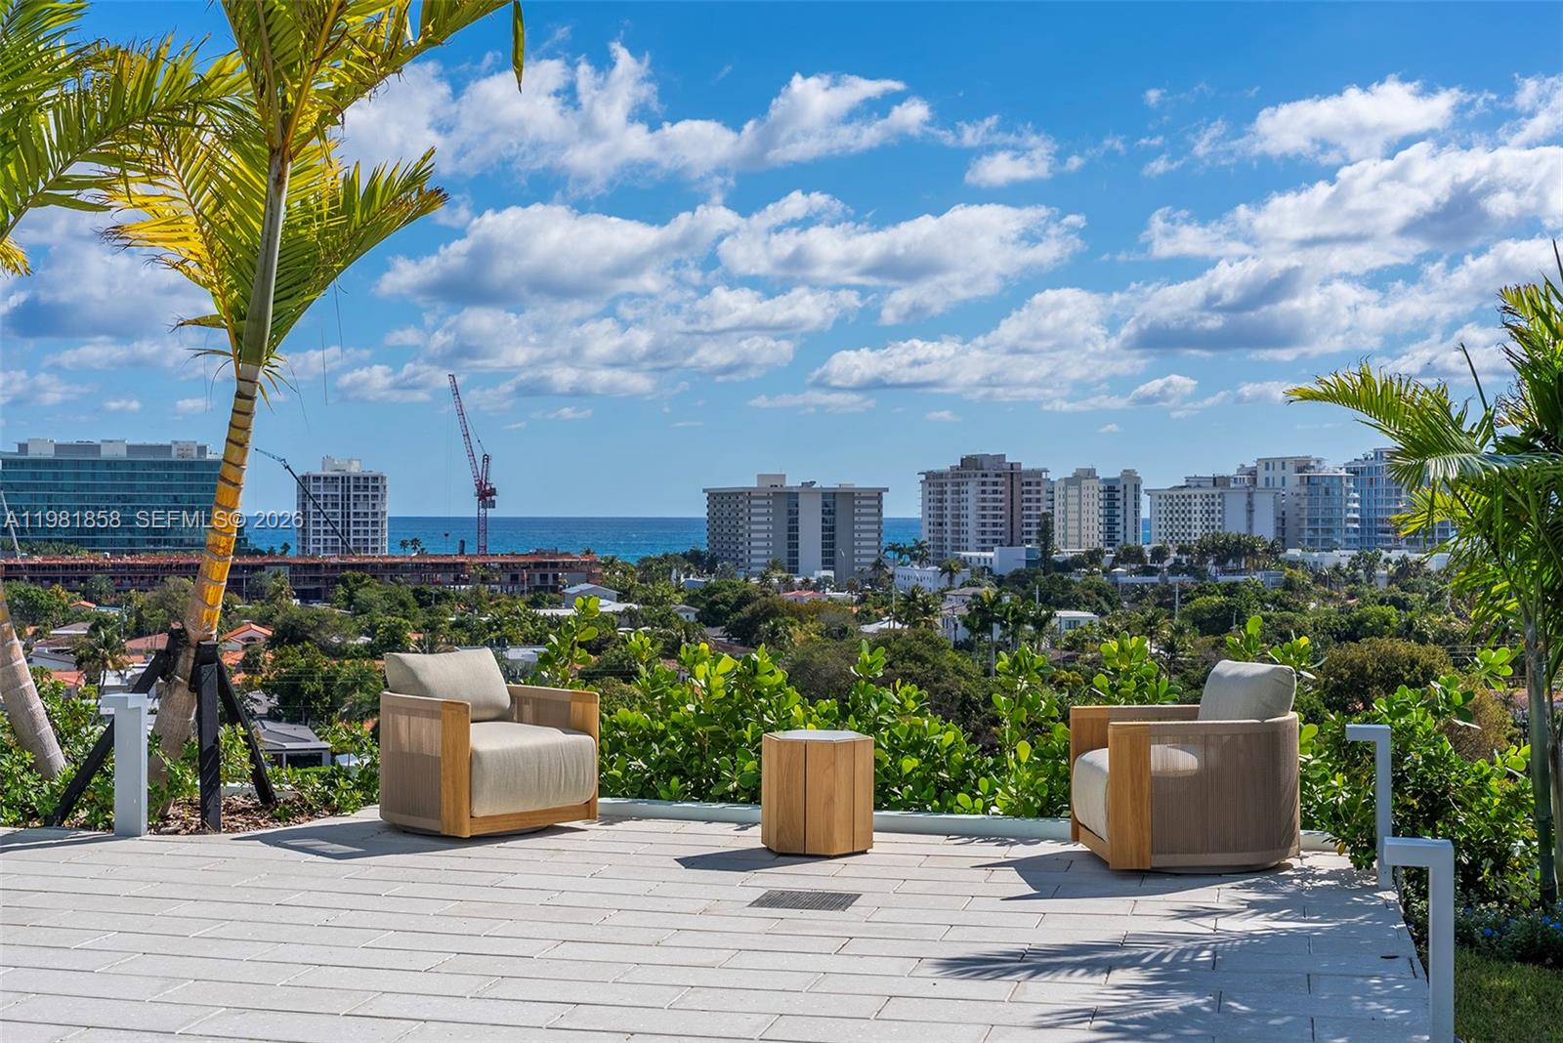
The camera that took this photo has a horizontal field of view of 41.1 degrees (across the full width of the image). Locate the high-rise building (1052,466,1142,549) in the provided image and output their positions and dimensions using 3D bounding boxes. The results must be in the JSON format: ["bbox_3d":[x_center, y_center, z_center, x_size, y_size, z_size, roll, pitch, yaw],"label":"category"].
[{"bbox_3d":[108.146,1.127,713.929,16.889,38.222,27.209,0,0,-26],"label":"high-rise building"}]

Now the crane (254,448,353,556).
[{"bbox_3d":[-128.266,0.316,580.000,36.000,41.066,6.000,0,0,0],"label":"crane"}]

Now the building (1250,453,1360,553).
[{"bbox_3d":[191.027,-1.738,763.646,23.562,43.497,30.000,0,0,-26],"label":"building"}]

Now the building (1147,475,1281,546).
[{"bbox_3d":[156.472,1.946,755.519,23.719,36.203,42.992,0,0,-26],"label":"building"}]

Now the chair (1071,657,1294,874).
[{"bbox_3d":[1.705,1.015,8.748,0.840,0.818,0.730,0,0,-5],"label":"chair"}]

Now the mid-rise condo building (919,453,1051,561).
[{"bbox_3d":[69.953,-1.180,720.102,28.621,42.779,35.223,0,0,-26],"label":"mid-rise condo building"}]

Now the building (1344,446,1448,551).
[{"bbox_3d":[224.025,-4.142,758.000,29.000,44.000,30.000,0,0,-18],"label":"building"}]

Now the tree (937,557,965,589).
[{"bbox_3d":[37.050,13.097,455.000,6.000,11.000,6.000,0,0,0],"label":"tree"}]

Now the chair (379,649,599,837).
[{"bbox_3d":[-1.420,1.045,9.950,0.770,0.820,0.820,0,0,-44],"label":"chair"}]

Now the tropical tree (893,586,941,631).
[{"bbox_3d":[20.808,15.654,320.000,7.000,12.000,7.000,0,0,0],"label":"tropical tree"}]

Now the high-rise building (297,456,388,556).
[{"bbox_3d":[-138.156,0.356,656.000,24.000,40.294,28.000,0,0,-26],"label":"high-rise building"}]

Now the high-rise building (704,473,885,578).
[{"bbox_3d":[4.393,2.941,731.823,51.000,38.000,49.000,0,0,-16],"label":"high-rise building"}]

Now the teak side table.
[{"bbox_3d":[0.162,1.178,9.070,0.494,0.492,0.428,0,0,15],"label":"teak side table"}]

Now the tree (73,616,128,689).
[{"bbox_3d":[-77.730,16.748,238.000,6.000,11.328,6.000,0,0,0],"label":"tree"}]

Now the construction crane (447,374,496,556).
[{"bbox_3d":[-90.589,-12.061,610.000,14.500,62.000,6.000,0,0,-9],"label":"construction crane"}]

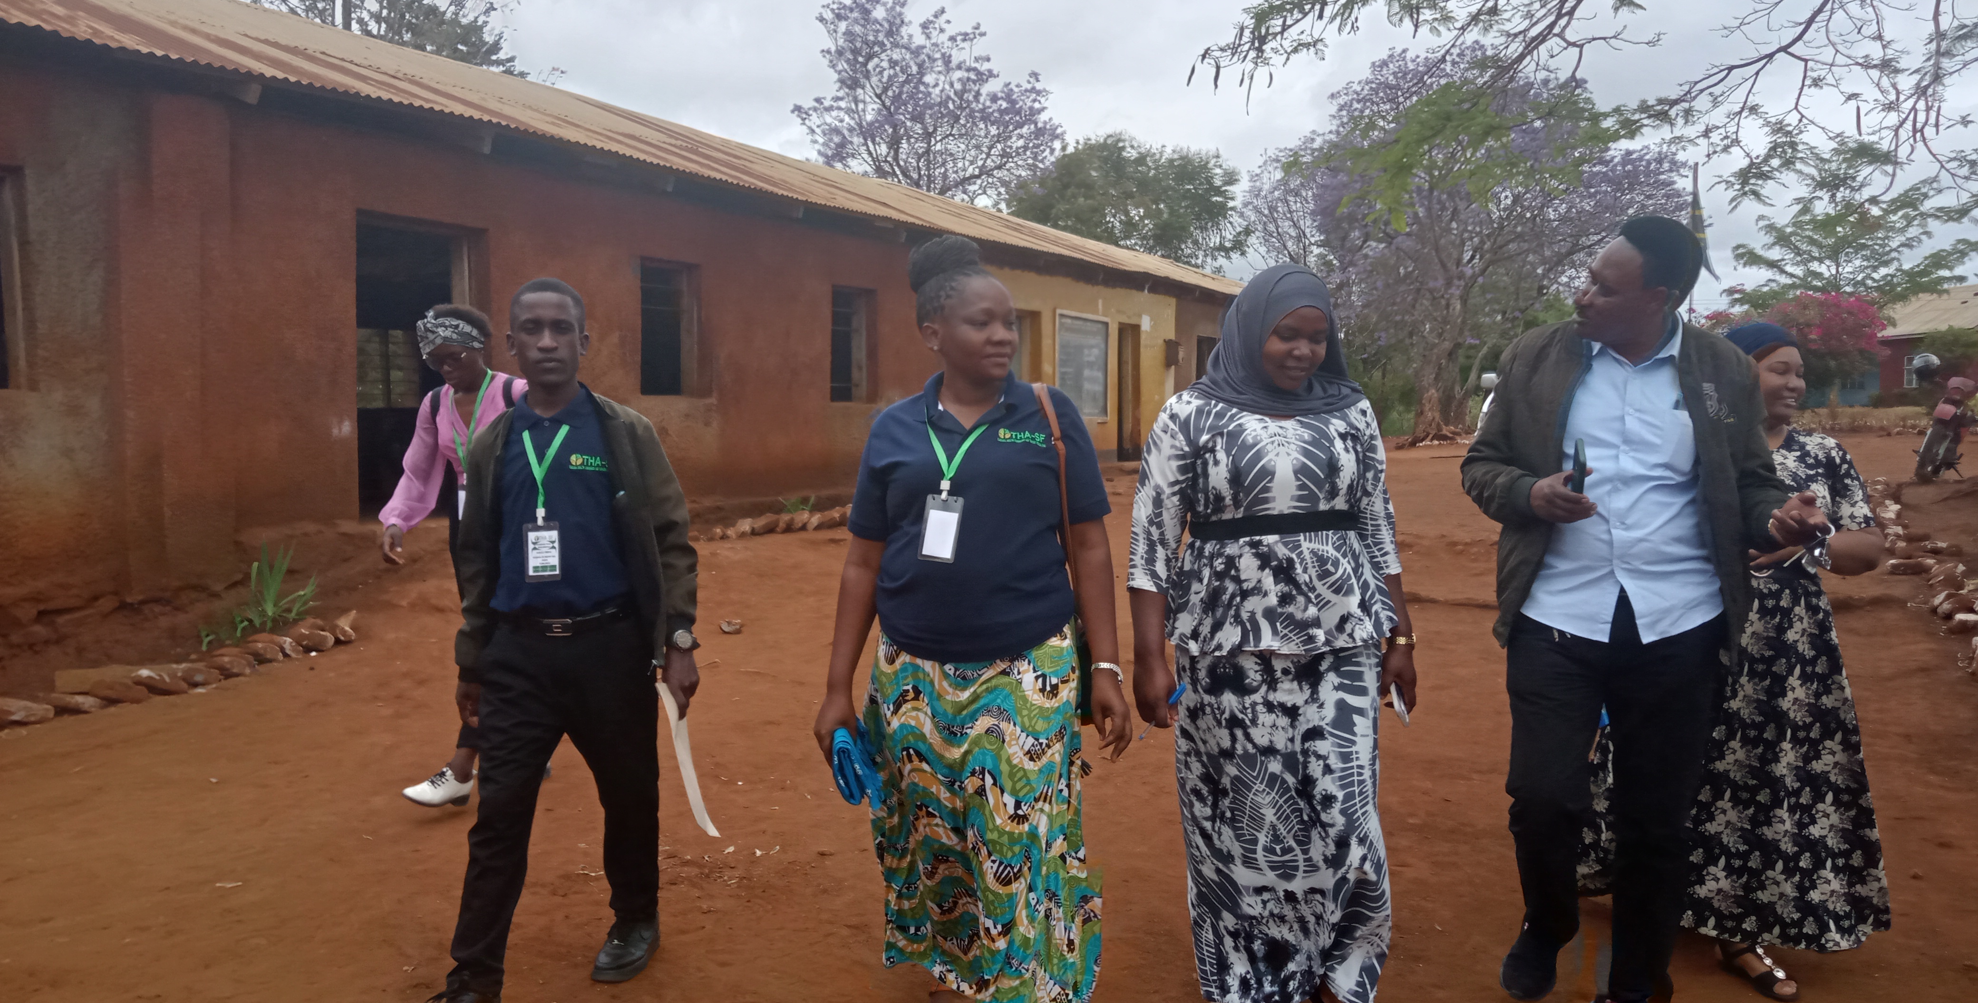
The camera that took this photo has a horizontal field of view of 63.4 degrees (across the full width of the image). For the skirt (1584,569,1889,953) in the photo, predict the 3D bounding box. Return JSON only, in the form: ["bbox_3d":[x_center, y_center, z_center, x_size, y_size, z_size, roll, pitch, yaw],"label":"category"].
[{"bbox_3d":[1.790,0.590,3.910,0.600,0.880,0.500,0,3,-3],"label":"skirt"}]

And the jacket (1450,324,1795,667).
[{"bbox_3d":[1.372,-0.025,3.470,0.660,0.740,0.420,1,3,14],"label":"jacket"}]

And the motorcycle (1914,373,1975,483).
[{"bbox_3d":[9.681,-0.734,16.000,0.750,1.100,1.950,11,8,36],"label":"motorcycle"}]

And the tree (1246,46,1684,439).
[{"bbox_3d":[9.207,-5.015,31.000,8.300,7.600,7.500,1,3,14],"label":"tree"}]

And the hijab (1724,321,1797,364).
[{"bbox_3d":[1.839,-0.351,3.850,0.190,0.170,0.220,-1,3,-18],"label":"hijab"}]

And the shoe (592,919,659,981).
[{"bbox_3d":[-0.850,1.035,3.810,0.108,0.125,0.280,1,3,5],"label":"shoe"}]

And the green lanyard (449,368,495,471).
[{"bbox_3d":[-1.643,-0.249,5.100,0.160,0.350,0.140,1,3,5],"label":"green lanyard"}]

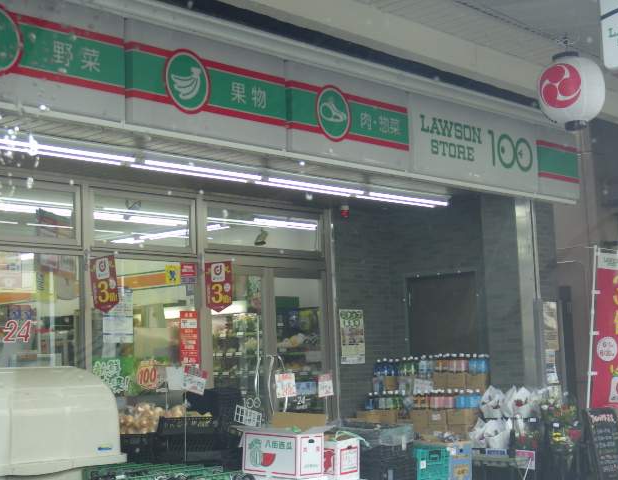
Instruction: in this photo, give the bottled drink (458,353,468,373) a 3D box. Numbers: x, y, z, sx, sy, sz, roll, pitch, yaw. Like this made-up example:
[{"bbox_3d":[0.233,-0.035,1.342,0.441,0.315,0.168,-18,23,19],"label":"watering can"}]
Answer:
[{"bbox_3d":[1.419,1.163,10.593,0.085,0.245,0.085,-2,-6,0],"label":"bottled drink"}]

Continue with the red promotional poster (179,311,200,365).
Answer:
[{"bbox_3d":[-1.069,0.880,10.274,0.010,0.469,0.222,-8,-8,41],"label":"red promotional poster"}]

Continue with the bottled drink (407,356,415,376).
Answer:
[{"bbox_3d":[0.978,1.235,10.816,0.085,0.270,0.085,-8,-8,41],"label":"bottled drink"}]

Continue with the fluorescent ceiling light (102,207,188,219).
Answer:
[{"bbox_3d":[-1.432,-0.244,10.621,0.045,0.045,1.150,-7,-7,39],"label":"fluorescent ceiling light"}]

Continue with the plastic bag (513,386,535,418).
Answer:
[{"bbox_3d":[1.800,1.358,9.577,0.170,0.280,0.150,-7,-7,39],"label":"plastic bag"}]

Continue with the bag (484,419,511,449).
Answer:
[{"bbox_3d":[1.611,1.662,9.798,0.220,0.270,0.190,-9,-9,42],"label":"bag"}]

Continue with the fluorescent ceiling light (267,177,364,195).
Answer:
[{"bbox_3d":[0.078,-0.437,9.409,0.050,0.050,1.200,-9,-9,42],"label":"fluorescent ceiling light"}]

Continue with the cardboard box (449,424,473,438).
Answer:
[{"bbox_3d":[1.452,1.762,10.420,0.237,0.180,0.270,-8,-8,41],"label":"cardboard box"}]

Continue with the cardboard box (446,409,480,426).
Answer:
[{"bbox_3d":[1.383,1.568,10.182,0.211,0.148,0.250,-9,-9,42],"label":"cardboard box"}]

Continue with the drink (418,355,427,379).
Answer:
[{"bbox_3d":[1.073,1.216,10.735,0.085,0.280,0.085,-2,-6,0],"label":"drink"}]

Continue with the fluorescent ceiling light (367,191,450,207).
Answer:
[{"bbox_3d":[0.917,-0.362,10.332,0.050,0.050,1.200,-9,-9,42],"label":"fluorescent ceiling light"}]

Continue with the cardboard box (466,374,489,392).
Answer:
[{"bbox_3d":[1.591,1.295,10.361,0.211,0.165,0.250,-8,-8,41],"label":"cardboard box"}]

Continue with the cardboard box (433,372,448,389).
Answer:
[{"bbox_3d":[1.280,1.296,10.569,0.187,0.153,0.250,-9,-9,42],"label":"cardboard box"}]

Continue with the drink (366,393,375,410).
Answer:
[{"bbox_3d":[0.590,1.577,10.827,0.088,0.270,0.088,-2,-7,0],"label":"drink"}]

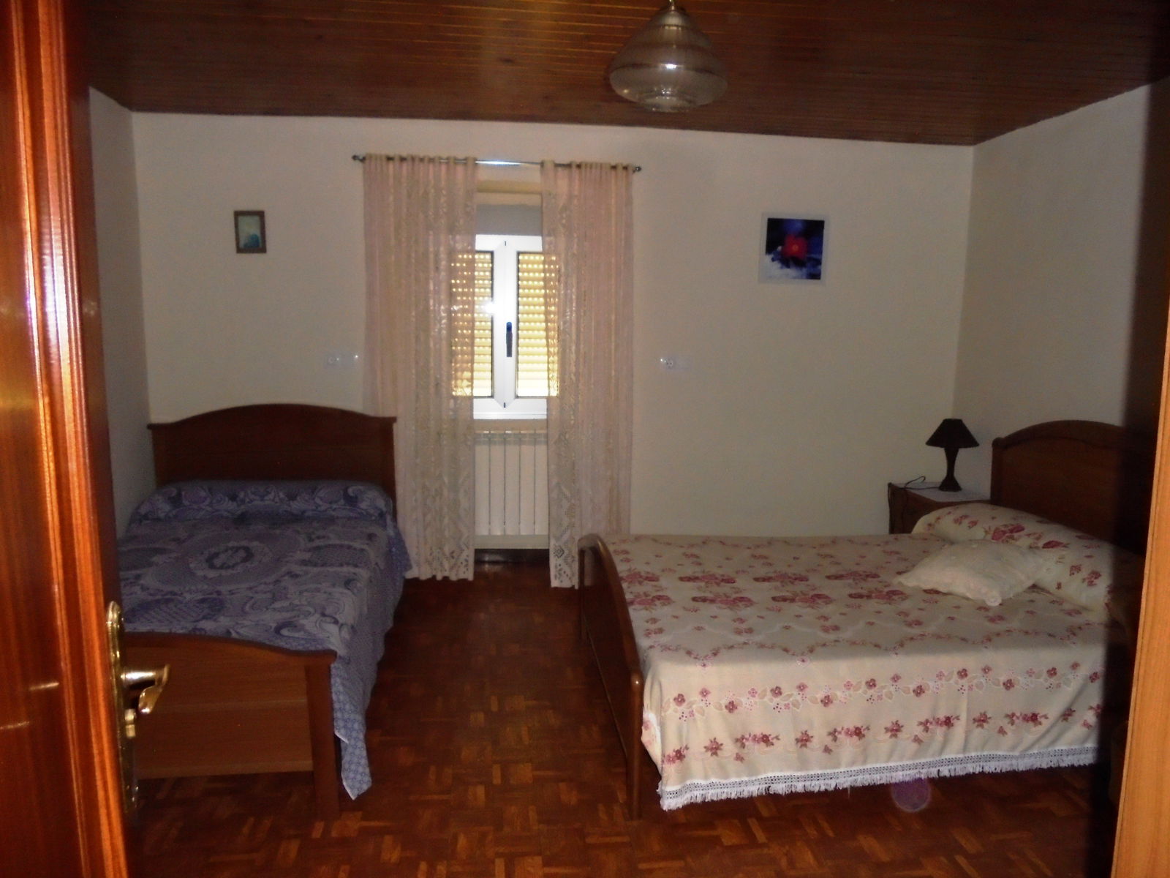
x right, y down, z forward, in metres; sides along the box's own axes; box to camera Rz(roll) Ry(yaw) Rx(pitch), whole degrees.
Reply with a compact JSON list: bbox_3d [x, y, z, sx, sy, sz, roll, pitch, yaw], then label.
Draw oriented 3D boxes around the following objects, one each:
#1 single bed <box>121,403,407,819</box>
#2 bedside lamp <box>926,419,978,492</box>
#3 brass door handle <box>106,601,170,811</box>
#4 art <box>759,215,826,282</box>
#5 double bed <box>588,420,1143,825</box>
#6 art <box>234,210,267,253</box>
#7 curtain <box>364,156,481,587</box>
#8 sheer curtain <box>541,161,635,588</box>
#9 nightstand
[{"bbox_3d":[-1.362,0.457,3.346,1.225,0.988,1.990,0,8,-7],"label":"single bed"},{"bbox_3d":[1.891,0.083,4.551,0.290,0.370,0.290,0,8,-7],"label":"bedside lamp"},{"bbox_3d":[-0.485,0.303,0.934,0.068,0.246,0.125,0,8,-7],"label":"brass door handle"},{"bbox_3d":[1.081,-0.983,4.555,0.370,0.345,0.030,0,8,-7],"label":"art"},{"bbox_3d":[1.011,0.471,3.237,1.960,1.035,1.440,0,8,-7],"label":"double bed"},{"bbox_3d":[-1.616,-0.995,4.225,0.147,0.204,0.025,0,8,-7],"label":"art"},{"bbox_3d":[-0.816,-0.309,4.329,0.570,2.090,0.110,0,8,-7],"label":"curtain"},{"bbox_3d":[0.015,-0.286,4.435,0.455,2.140,0.110,0,8,-7],"label":"sheer curtain"},{"bbox_3d":[1.861,0.536,4.578,0.370,0.535,0.470,0,8,-7],"label":"nightstand"}]

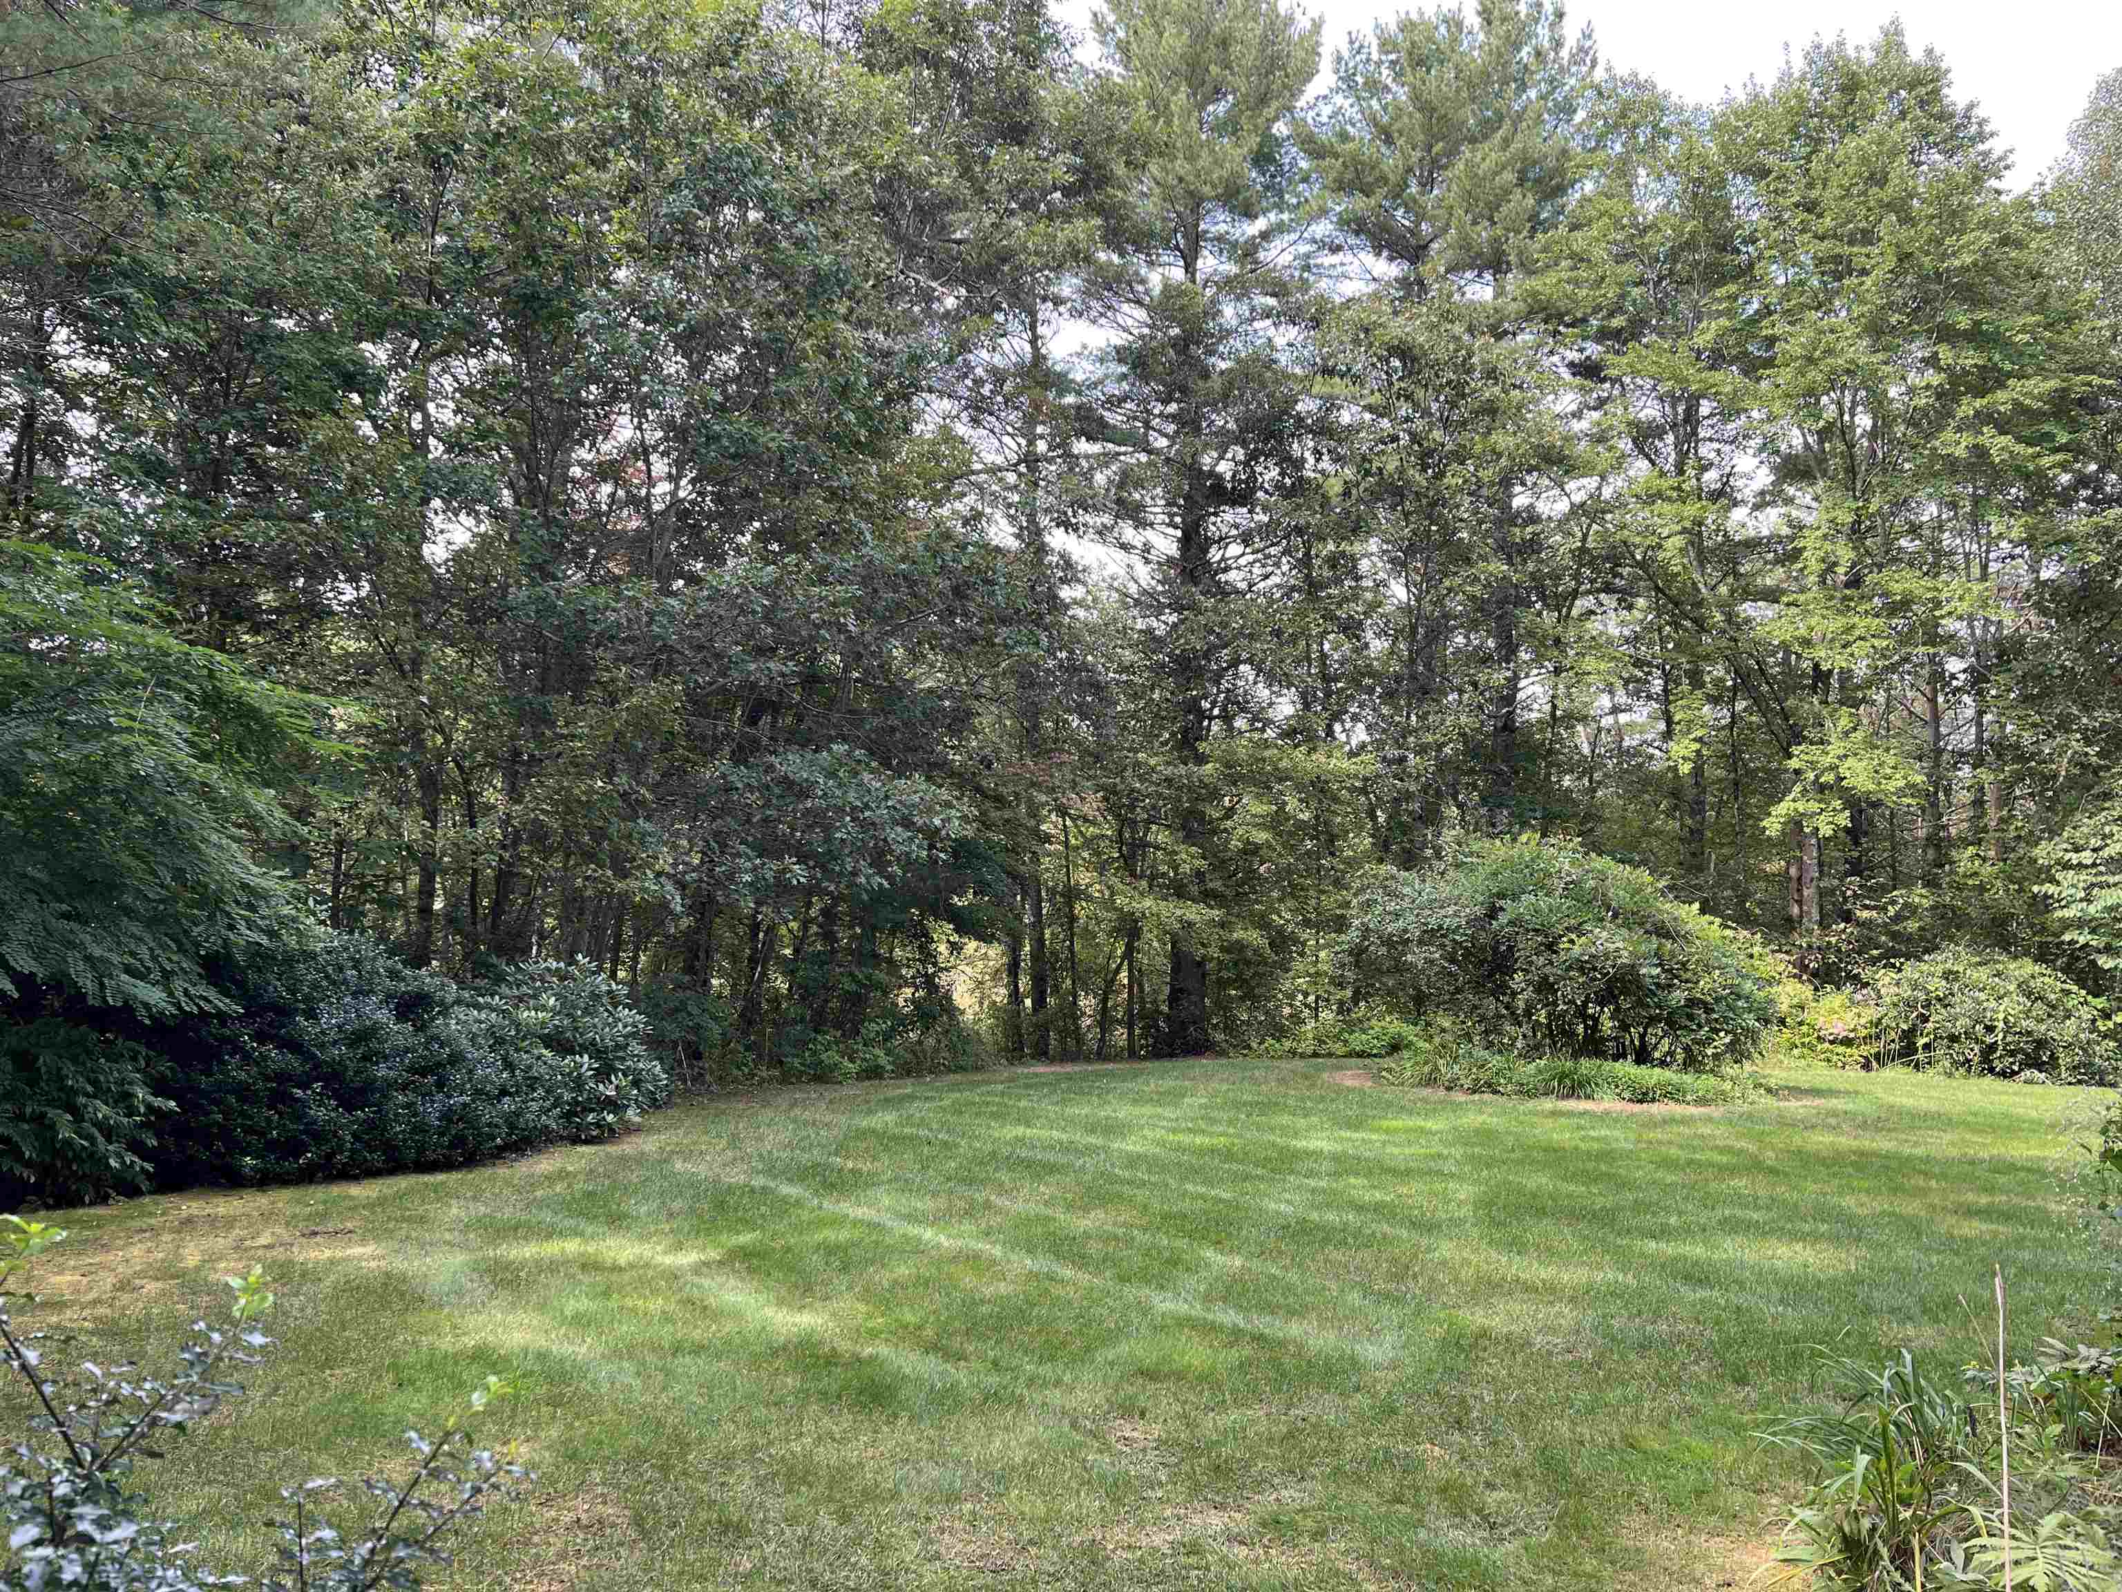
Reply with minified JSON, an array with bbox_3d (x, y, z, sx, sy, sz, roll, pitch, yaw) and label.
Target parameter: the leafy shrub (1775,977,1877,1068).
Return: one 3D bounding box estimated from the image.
[{"bbox_3d":[7.530,2.185,15.615,1.000,0.900,0.900,-2,-4,25],"label":"leafy shrub"}]

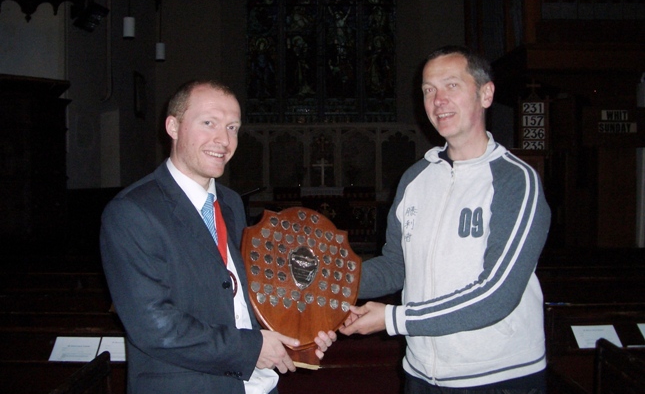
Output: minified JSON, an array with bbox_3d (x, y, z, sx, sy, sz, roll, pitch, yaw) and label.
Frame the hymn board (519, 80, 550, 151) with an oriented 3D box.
[{"bbox_3d":[1.782,-0.656,5.500,0.260,0.660,0.045,0,0,5],"label":"hymn board"}]

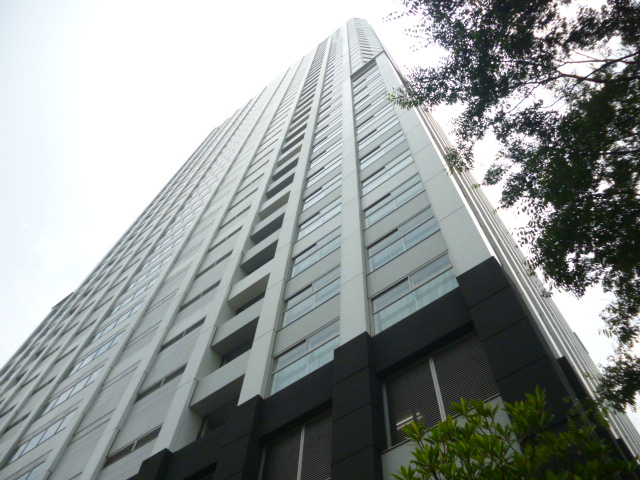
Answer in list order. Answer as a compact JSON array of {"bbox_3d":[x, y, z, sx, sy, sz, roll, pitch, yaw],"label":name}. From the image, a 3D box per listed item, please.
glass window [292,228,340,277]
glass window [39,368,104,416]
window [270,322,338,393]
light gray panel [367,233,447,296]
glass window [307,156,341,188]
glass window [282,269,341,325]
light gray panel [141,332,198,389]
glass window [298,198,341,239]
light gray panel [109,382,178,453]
[{"bbox_3d":[-0.120,0.469,21.116,2.612,1.665,0.150,-34,-69,18],"label":"glass window"},{"bbox_3d":[-13.672,8.392,28.660,5.032,1.147,0.150,-34,-69,18],"label":"glass window"},{"bbox_3d":[-0.394,3.412,15.354,2.612,1.665,0.150,-34,-69,18],"label":"window"},{"bbox_3d":[2.743,0.824,16.416,2.917,1.330,0.200,-34,-69,18],"label":"light gray panel"},{"bbox_3d":[0.332,-4.146,31.550,2.790,1.881,0.160,-34,-69,18],"label":"glass window"},{"bbox_3d":[-0.257,1.941,18.235,2.612,1.665,0.150,-34,-69,18],"label":"glass window"},{"bbox_3d":[-6.767,5.487,24.124,3.487,2.748,0.200,-34,-69,18],"label":"light gray panel"},{"bbox_3d":[0.017,-1.002,23.997,2.612,1.665,0.150,-34,-69,18],"label":"glass window"},{"bbox_3d":[-6.910,7.096,20.988,3.487,2.737,0.200,-34,-69,18],"label":"light gray panel"}]

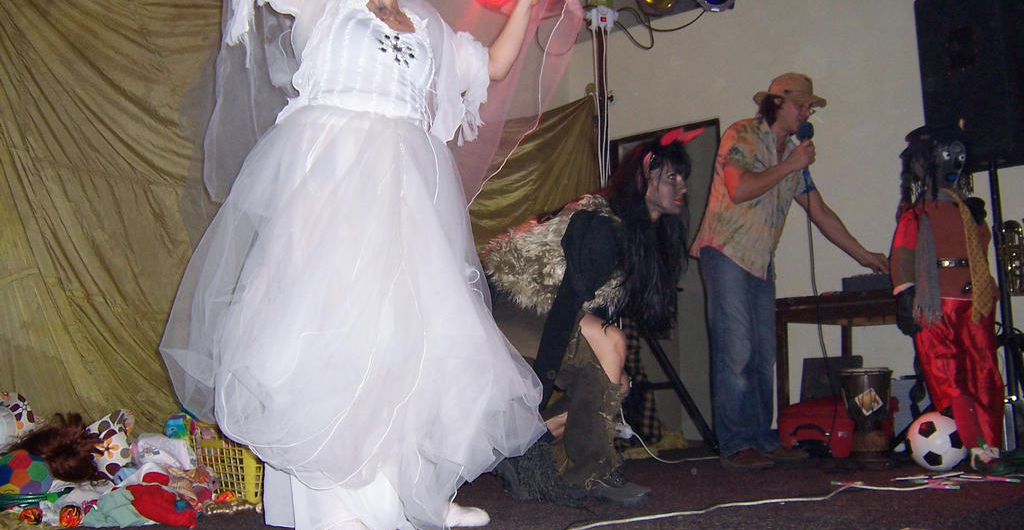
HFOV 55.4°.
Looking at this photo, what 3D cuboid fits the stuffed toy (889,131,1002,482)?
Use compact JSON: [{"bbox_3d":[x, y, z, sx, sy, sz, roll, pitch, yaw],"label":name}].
[{"bbox_3d":[1.637,0.113,3.725,0.450,1.320,0.360,0,-6,-5],"label":"stuffed toy"}]

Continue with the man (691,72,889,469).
[{"bbox_3d":[1.170,-0.011,4.079,0.800,1.650,0.560,-4,-7,30],"label":"man"}]

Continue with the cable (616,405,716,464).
[{"bbox_3d":[0.671,0.712,4.149,0.420,0.250,0.220,0,-6,-9],"label":"cable"}]

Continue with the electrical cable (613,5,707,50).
[{"bbox_3d":[0.684,-1.102,4.529,0.430,0.200,0.130,0,-6,-11],"label":"electrical cable"}]

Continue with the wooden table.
[{"bbox_3d":[1.701,0.487,4.373,0.740,0.700,0.710,-6,-8,41],"label":"wooden table"}]

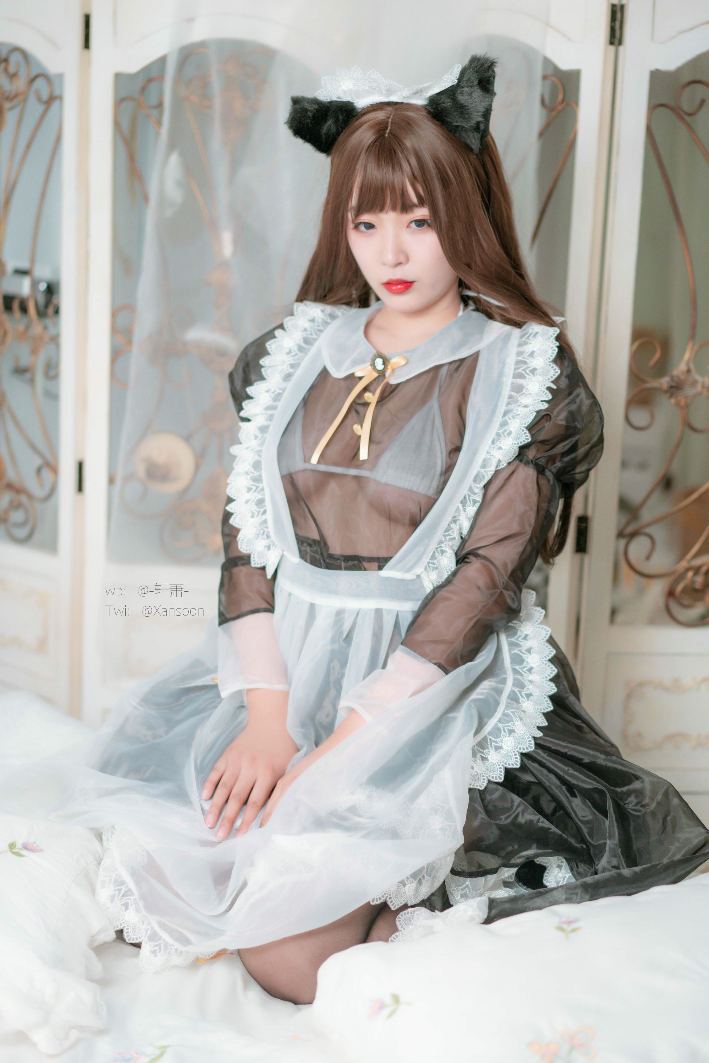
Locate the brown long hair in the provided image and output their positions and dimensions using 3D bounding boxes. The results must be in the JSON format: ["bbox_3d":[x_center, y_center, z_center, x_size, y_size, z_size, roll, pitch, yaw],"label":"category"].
[{"bbox_3d":[0.101,-0.238,2.015,0.284,0.560,0.273,8,11,27],"label":"brown long hair"}]

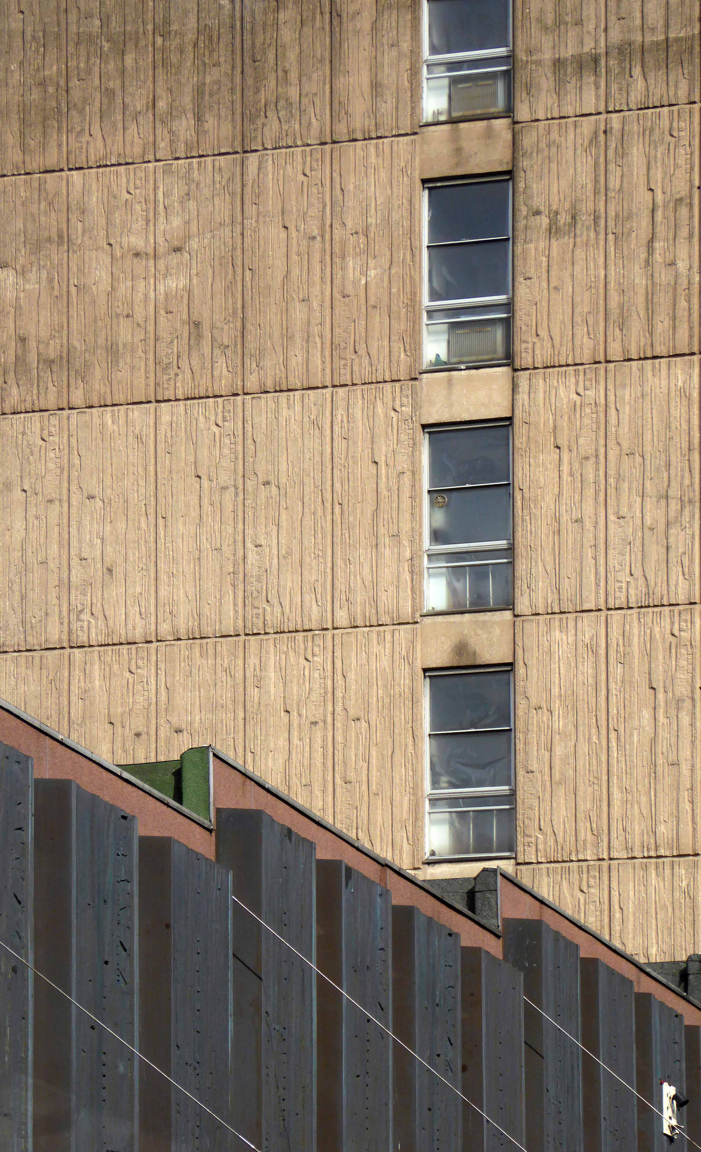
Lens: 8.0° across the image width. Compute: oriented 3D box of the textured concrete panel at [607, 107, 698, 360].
[{"bbox_3d":[3.422,-3.847,56.082,1.100,2.833,0.130,-4,-11,21],"label":"textured concrete panel"}]

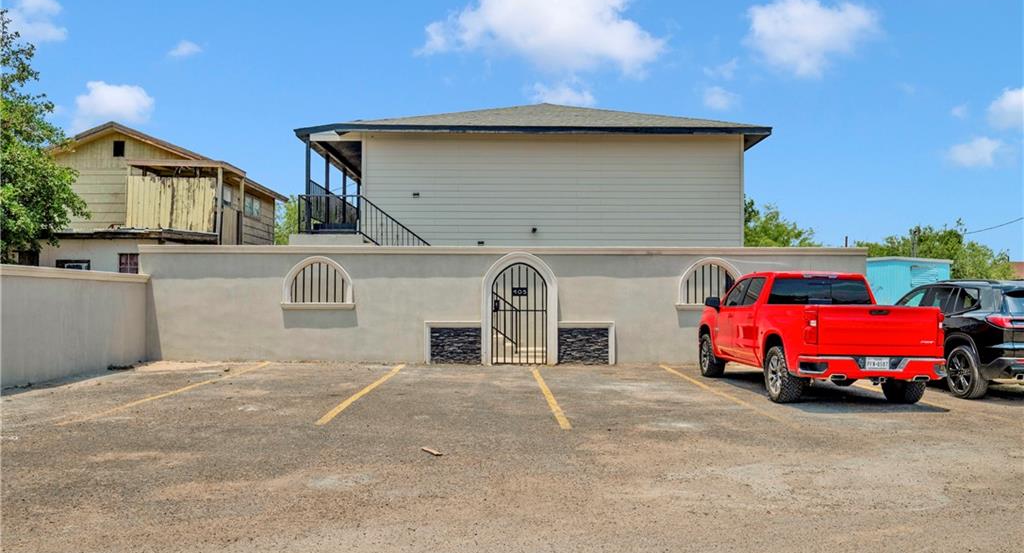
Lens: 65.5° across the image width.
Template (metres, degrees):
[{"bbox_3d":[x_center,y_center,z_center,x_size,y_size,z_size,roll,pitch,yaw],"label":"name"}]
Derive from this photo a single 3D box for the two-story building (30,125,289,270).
[{"bbox_3d":[-11.000,-1.066,25.481,6.600,6.600,9.500,0,-1,-1],"label":"two-story building"}]

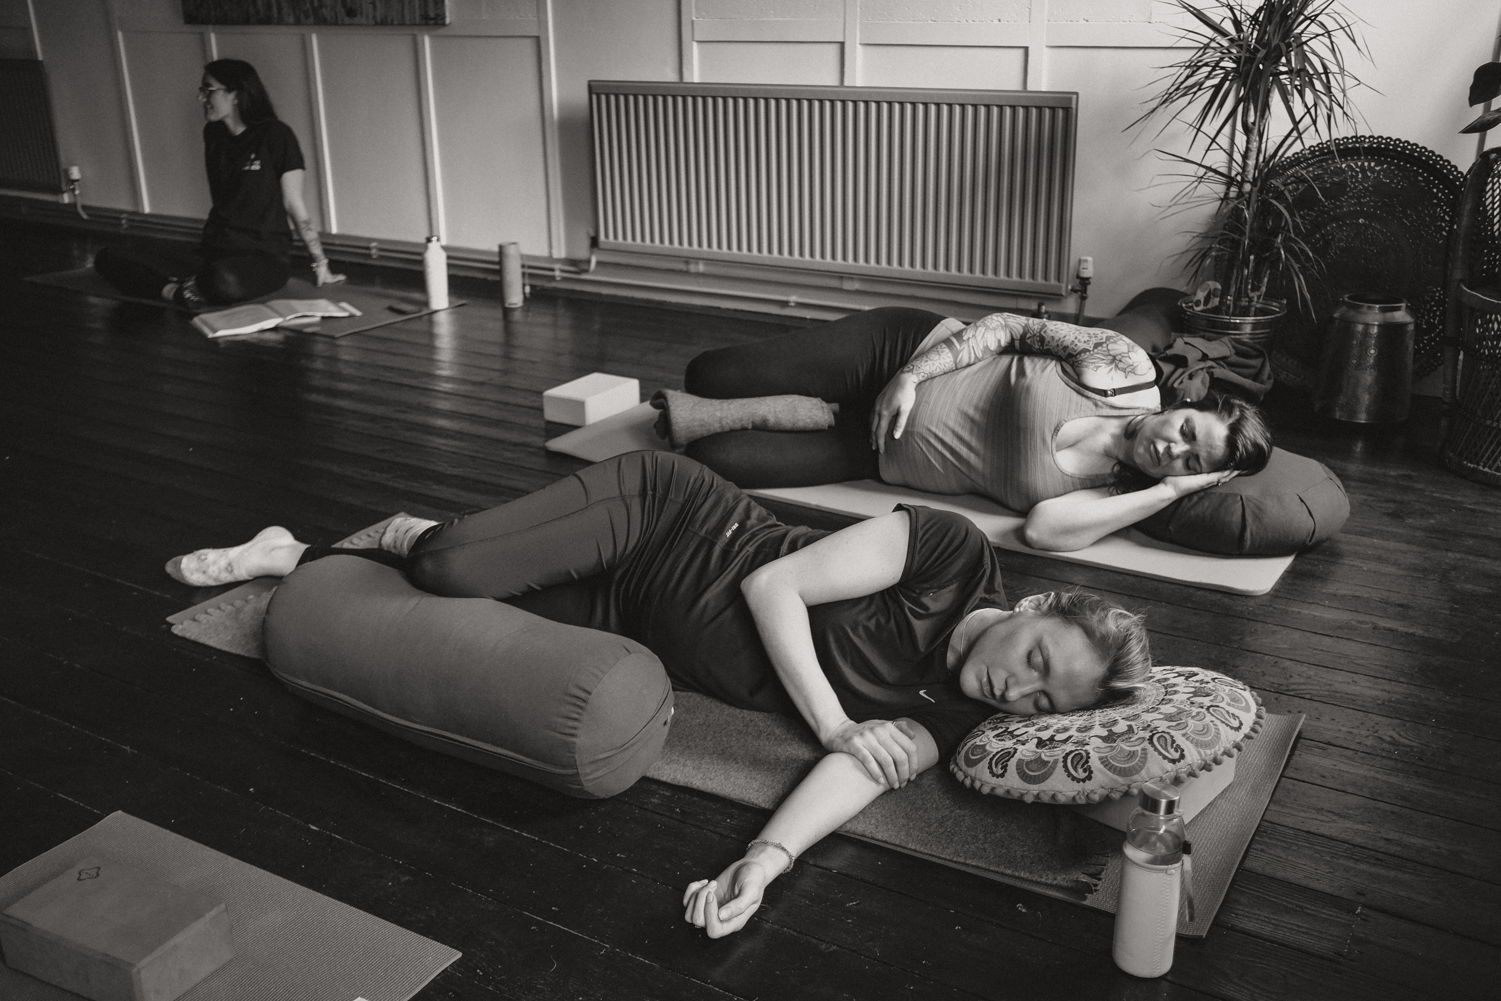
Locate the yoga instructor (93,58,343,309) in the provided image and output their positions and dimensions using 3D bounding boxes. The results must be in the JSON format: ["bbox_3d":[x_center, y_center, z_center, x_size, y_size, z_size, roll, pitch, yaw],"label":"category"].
[{"bbox_3d":[-1.933,-1.158,5.241,0.900,0.810,0.660,10,23,28],"label":"yoga instructor"}]

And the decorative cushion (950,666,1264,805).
[{"bbox_3d":[0.471,0.302,1.954,0.410,0.130,0.410,-3,16,35],"label":"decorative cushion"}]

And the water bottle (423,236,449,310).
[{"bbox_3d":[-1.073,-0.775,4.969,0.075,0.240,0.075,-1,20,0],"label":"water bottle"}]

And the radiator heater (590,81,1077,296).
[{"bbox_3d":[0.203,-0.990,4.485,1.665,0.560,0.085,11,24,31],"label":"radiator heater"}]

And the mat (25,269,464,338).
[{"bbox_3d":[-1.896,-0.777,5.363,1.830,0.008,0.575,13,24,33],"label":"mat"}]

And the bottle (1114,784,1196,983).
[{"bbox_3d":[0.449,0.423,1.640,0.069,0.222,0.069,11,24,31],"label":"bottle"}]

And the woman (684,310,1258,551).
[{"bbox_3d":[0.406,-0.216,3.107,1.360,0.400,0.580,13,25,35],"label":"woman"}]

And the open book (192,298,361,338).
[{"bbox_3d":[-1.606,-0.624,4.869,0.500,0.050,0.260,-16,25,-34],"label":"open book"}]

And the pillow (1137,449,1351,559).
[{"bbox_3d":[0.950,-0.007,2.849,0.410,0.155,0.410,11,24,31],"label":"pillow"}]

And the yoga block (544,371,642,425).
[{"bbox_3d":[-0.410,-0.262,3.778,0.138,0.071,0.230,11,23,30],"label":"yoga block"}]

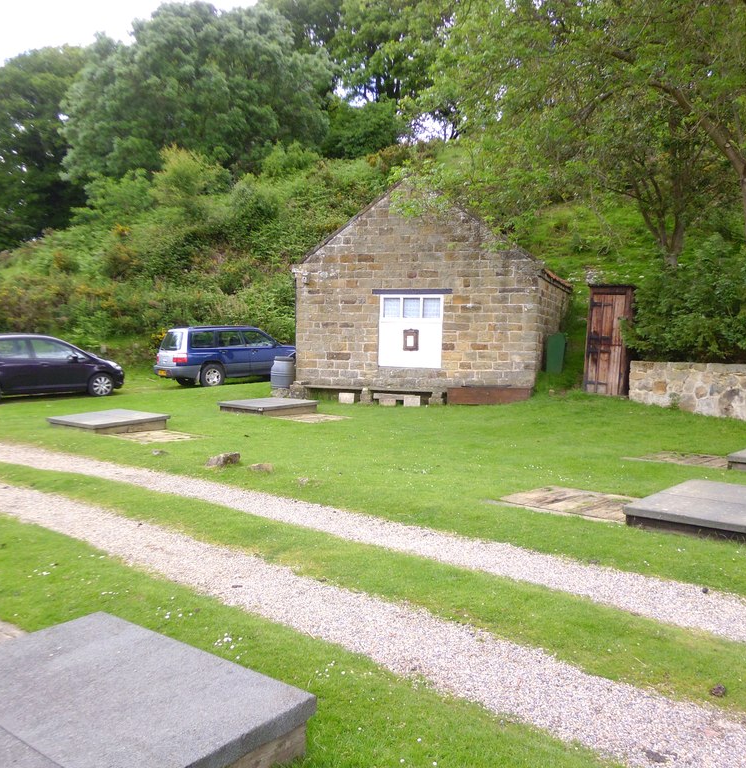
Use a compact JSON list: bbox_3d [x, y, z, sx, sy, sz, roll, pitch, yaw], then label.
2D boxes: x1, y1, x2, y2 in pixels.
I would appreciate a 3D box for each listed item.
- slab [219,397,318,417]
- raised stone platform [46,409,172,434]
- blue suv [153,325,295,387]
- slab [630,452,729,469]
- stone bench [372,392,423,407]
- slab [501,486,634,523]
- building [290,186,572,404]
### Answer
[{"bbox_3d":[-2.179,0.457,16.084,1.440,0.170,1.500,4,6,43],"label":"slab"},{"bbox_3d":[-4.588,0.643,13.363,1.440,0.150,1.500,5,7,38],"label":"raised stone platform"},{"bbox_3d":[-4.067,-0.913,22.212,1.740,1.580,4.450,6,8,42],"label":"blue suv"},{"bbox_3d":[4.038,0.947,9.696,1.080,0.060,0.880,5,6,44],"label":"slab"},{"bbox_3d":[0.534,0.344,16.750,1.030,0.280,0.360,1,4,8],"label":"stone bench"},{"bbox_3d":[1.974,1.123,7.288,1.080,0.050,1.080,3,5,42],"label":"slab"},{"bbox_3d":[2.055,-2.402,20.764,5.750,5.100,7.000,2,4,19],"label":"building"}]

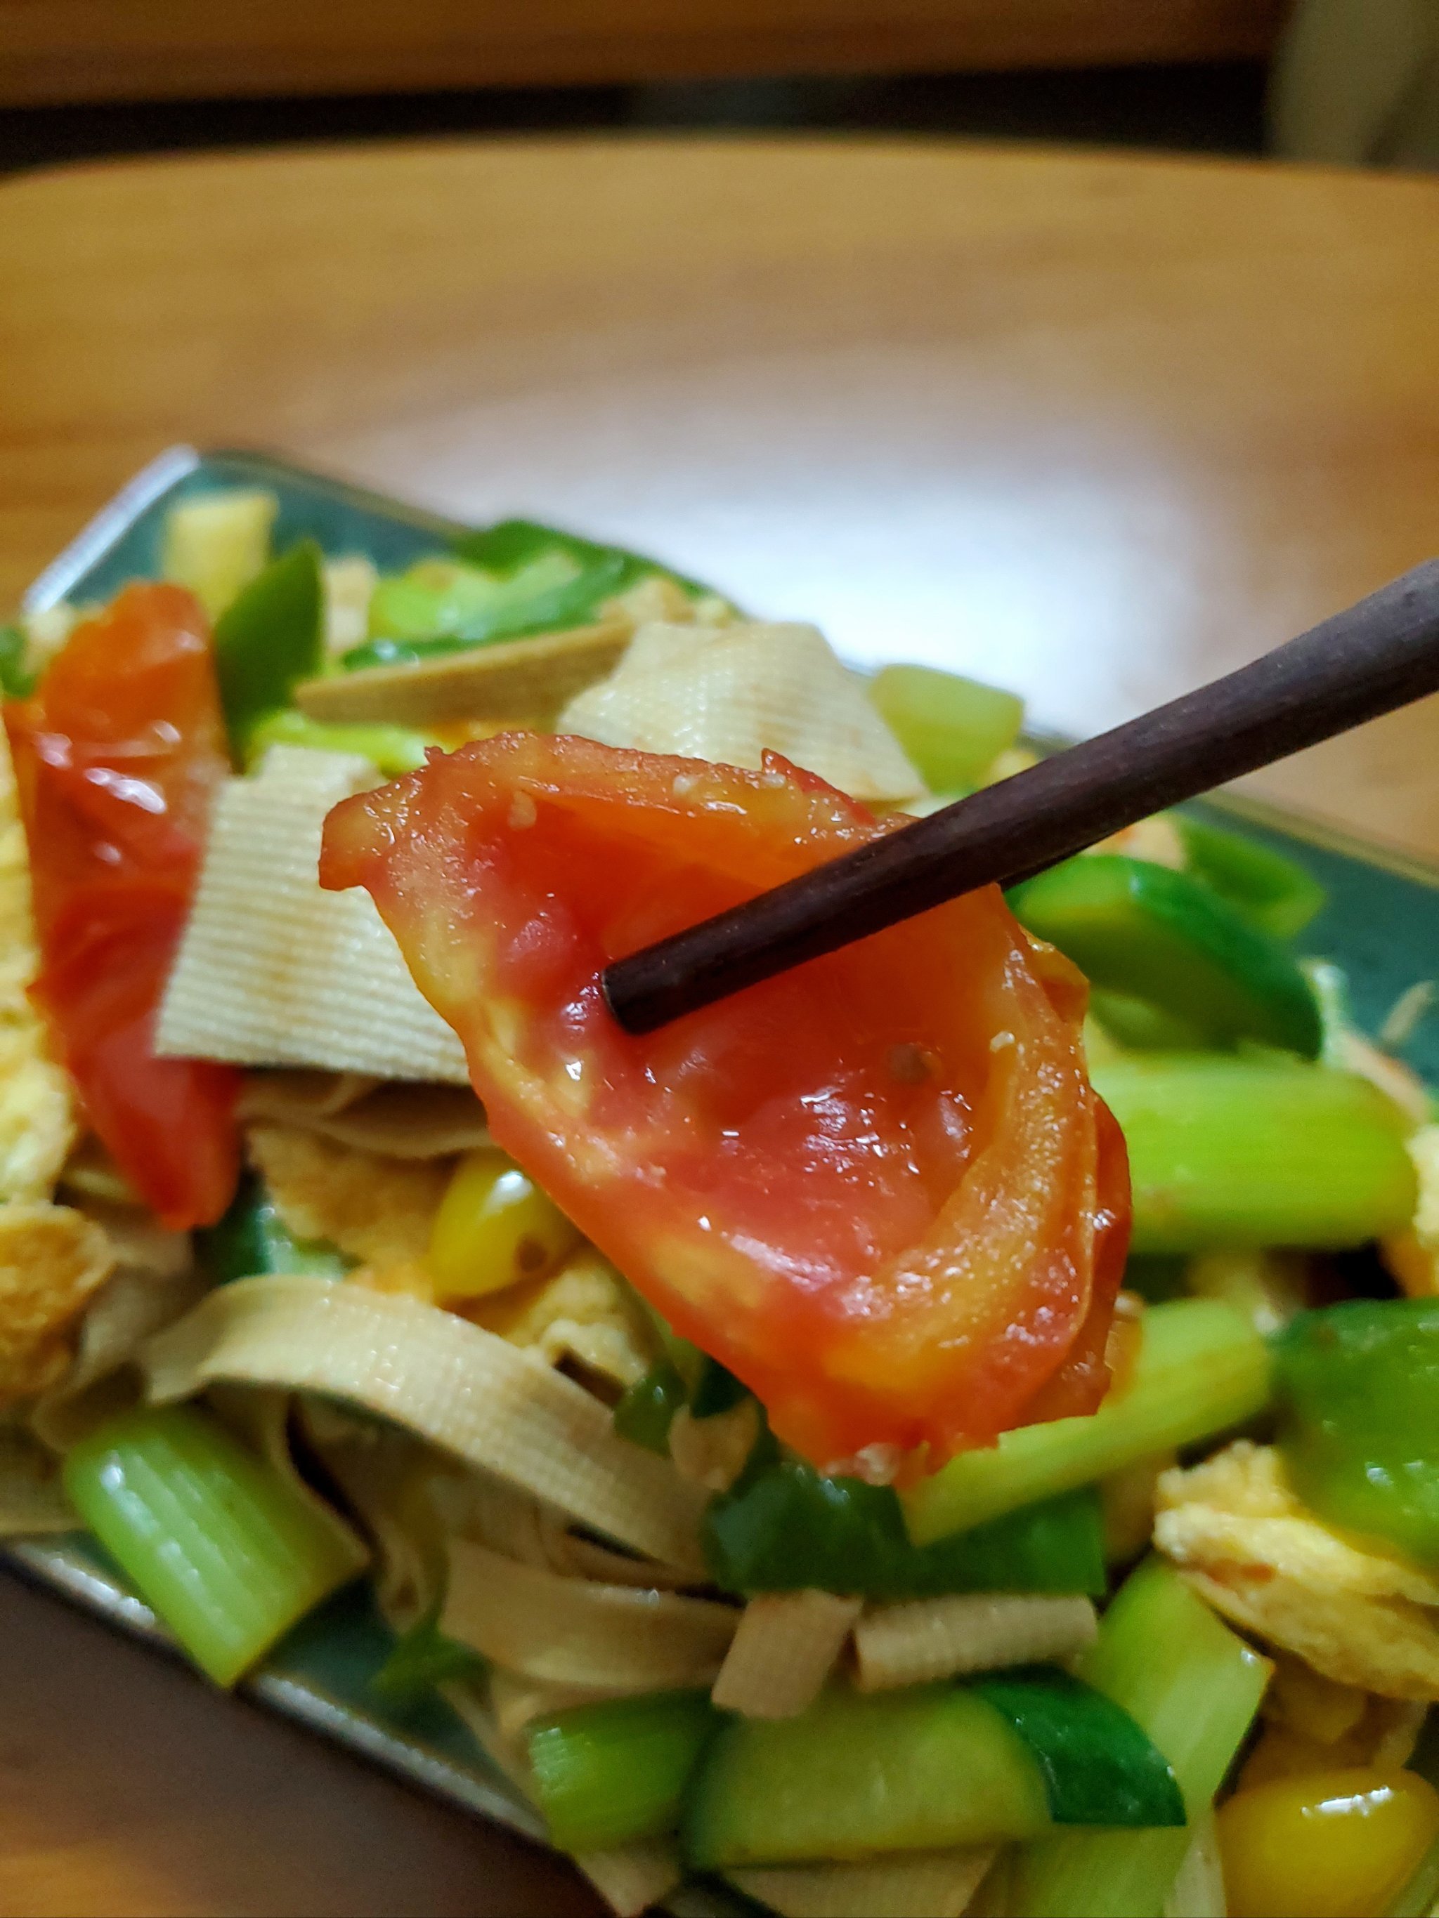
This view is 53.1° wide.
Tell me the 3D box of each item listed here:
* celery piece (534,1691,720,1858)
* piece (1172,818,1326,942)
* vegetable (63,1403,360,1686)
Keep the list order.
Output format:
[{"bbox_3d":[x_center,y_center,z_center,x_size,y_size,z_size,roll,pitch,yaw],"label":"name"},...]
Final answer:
[{"bbox_3d":[-0.010,0.088,0.156,0.019,0.010,0.016,-4,58,2],"label":"celery piece"},{"bbox_3d":[0.088,-0.013,0.236,0.019,0.010,0.013,28,61,14],"label":"piece"},{"bbox_3d":[-0.058,0.067,0.167,0.026,0.010,0.019,44,65,9],"label":"vegetable"}]

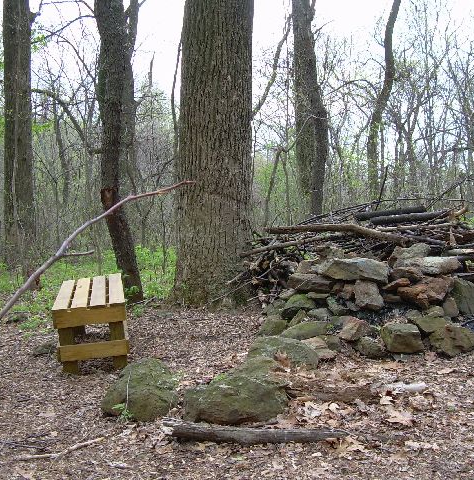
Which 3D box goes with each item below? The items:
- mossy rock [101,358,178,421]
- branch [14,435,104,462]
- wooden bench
[{"bbox_3d":[-0.582,0.851,4.157,0.430,0.290,0.460,-2,6,-11],"label":"mossy rock"},{"bbox_3d":[-0.874,1.042,3.539,0.470,0.040,0.110,-4,6,-29],"label":"branch"},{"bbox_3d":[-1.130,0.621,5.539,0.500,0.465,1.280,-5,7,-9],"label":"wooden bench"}]

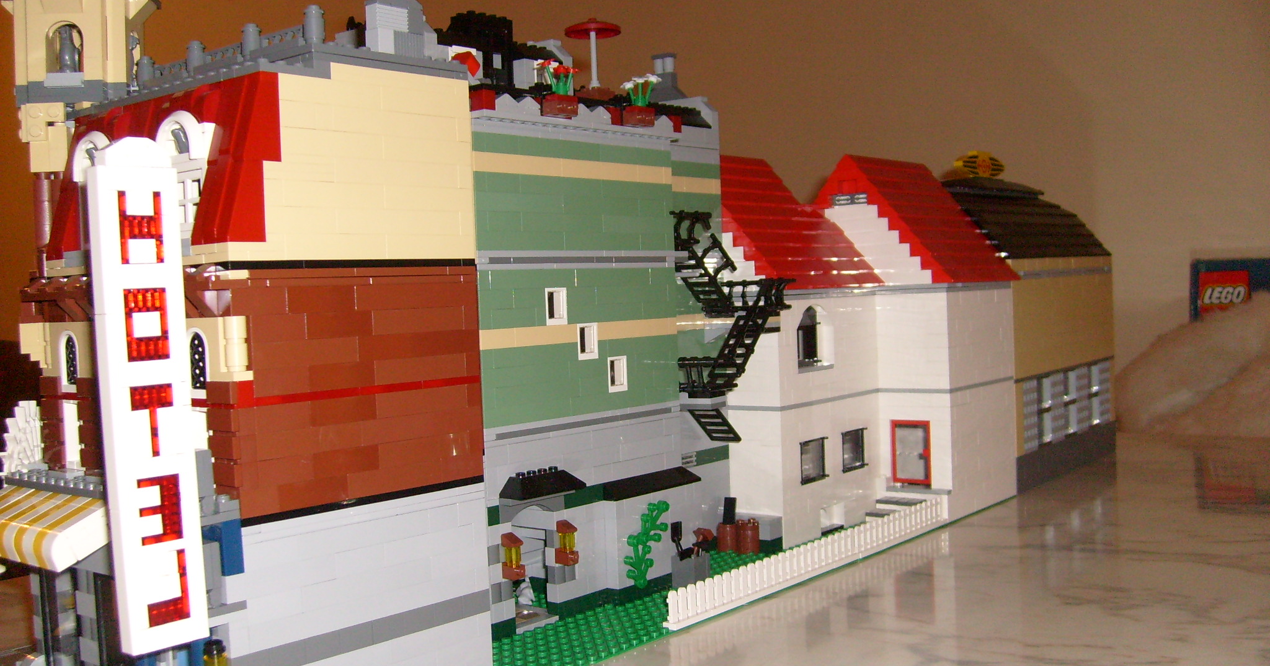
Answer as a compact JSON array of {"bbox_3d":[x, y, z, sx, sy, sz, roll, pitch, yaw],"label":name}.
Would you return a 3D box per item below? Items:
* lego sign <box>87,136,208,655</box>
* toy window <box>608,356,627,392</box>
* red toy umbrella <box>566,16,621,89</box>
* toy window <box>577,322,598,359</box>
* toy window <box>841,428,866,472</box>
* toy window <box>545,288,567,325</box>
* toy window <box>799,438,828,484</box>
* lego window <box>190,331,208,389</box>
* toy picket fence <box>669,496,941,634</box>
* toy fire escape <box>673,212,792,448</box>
[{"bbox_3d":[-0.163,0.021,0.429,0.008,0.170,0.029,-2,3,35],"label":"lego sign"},{"bbox_3d":[-0.013,0.023,0.731,0.008,0.019,0.016,-1,2,39],"label":"toy window"},{"bbox_3d":[-0.024,-0.161,0.740,0.032,0.041,0.032,-3,2,0],"label":"red toy umbrella"},{"bbox_3d":[-0.029,0.005,0.711,0.008,0.019,0.016,-1,2,39],"label":"toy window"},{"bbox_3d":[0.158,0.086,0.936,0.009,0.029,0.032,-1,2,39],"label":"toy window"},{"bbox_3d":[-0.045,-0.014,0.692,0.008,0.019,0.016,-1,2,39],"label":"toy window"},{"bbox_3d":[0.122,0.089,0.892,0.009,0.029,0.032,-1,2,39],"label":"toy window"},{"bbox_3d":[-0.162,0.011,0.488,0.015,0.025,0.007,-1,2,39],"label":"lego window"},{"bbox_3d":[0.117,0.135,0.786,0.008,0.019,0.320,-1,2,39],"label":"toy picket fence"},{"bbox_3d":[0.052,-0.005,0.814,0.052,0.143,0.092,-1,2,39],"label":"toy fire escape"}]

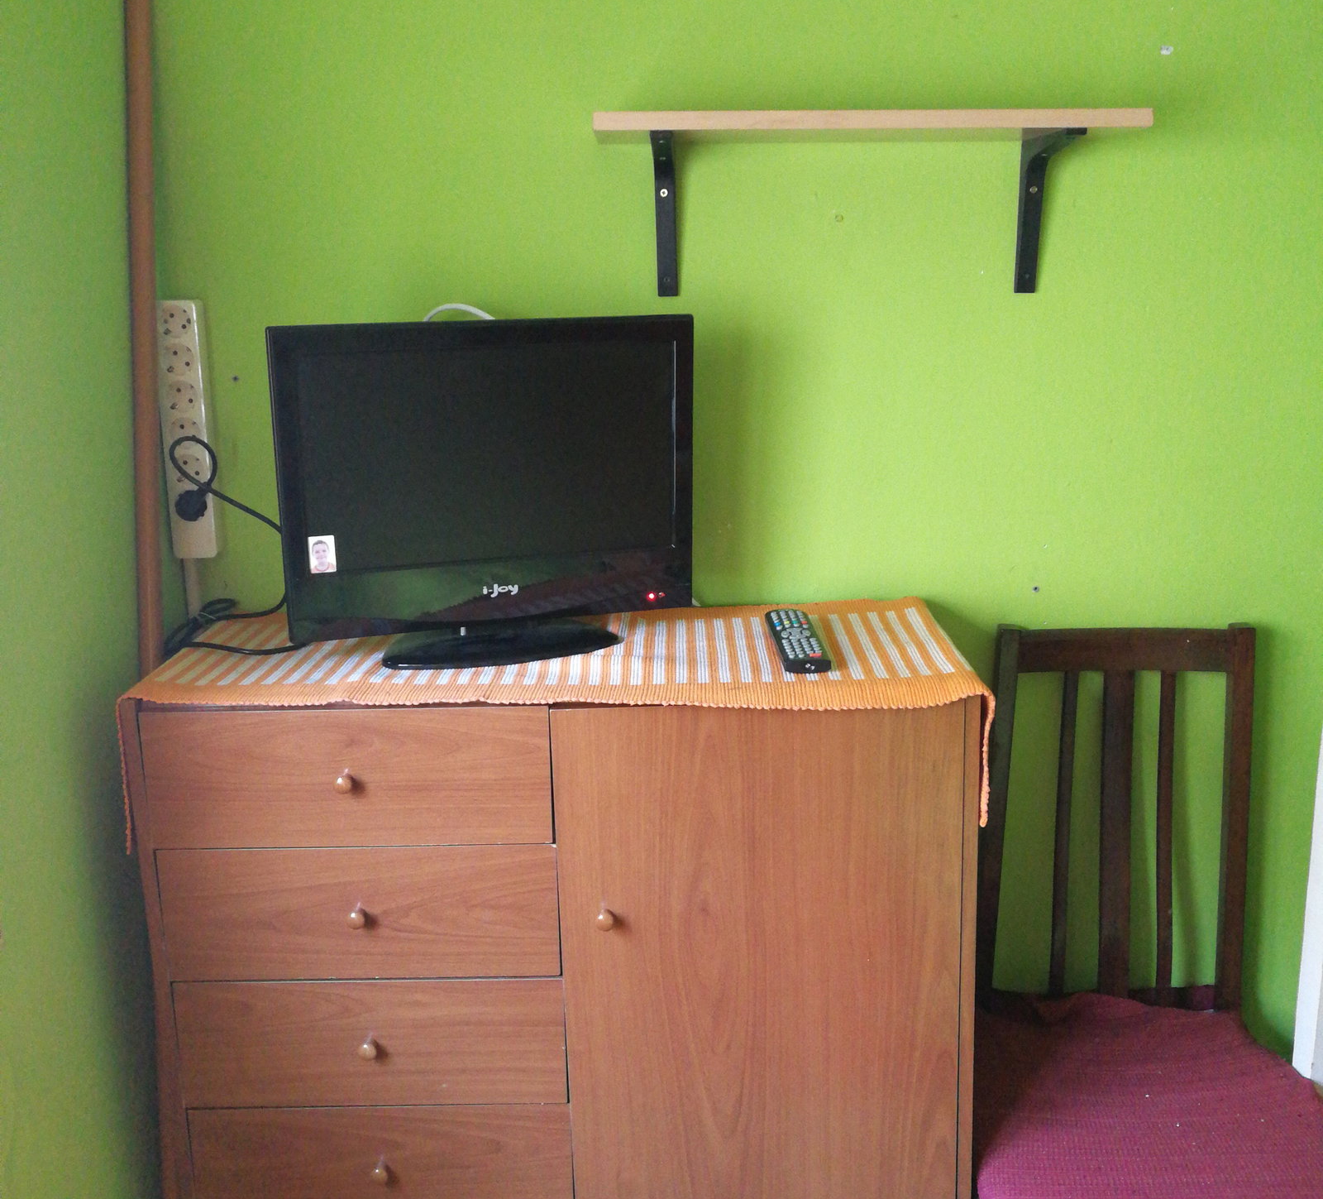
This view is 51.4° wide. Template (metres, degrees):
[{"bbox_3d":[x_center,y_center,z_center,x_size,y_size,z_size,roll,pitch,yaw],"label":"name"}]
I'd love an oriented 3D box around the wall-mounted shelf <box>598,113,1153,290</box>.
[{"bbox_3d":[0.225,-0.442,1.562,0.592,0.194,0.185,-1,13,-1],"label":"wall-mounted shelf"}]

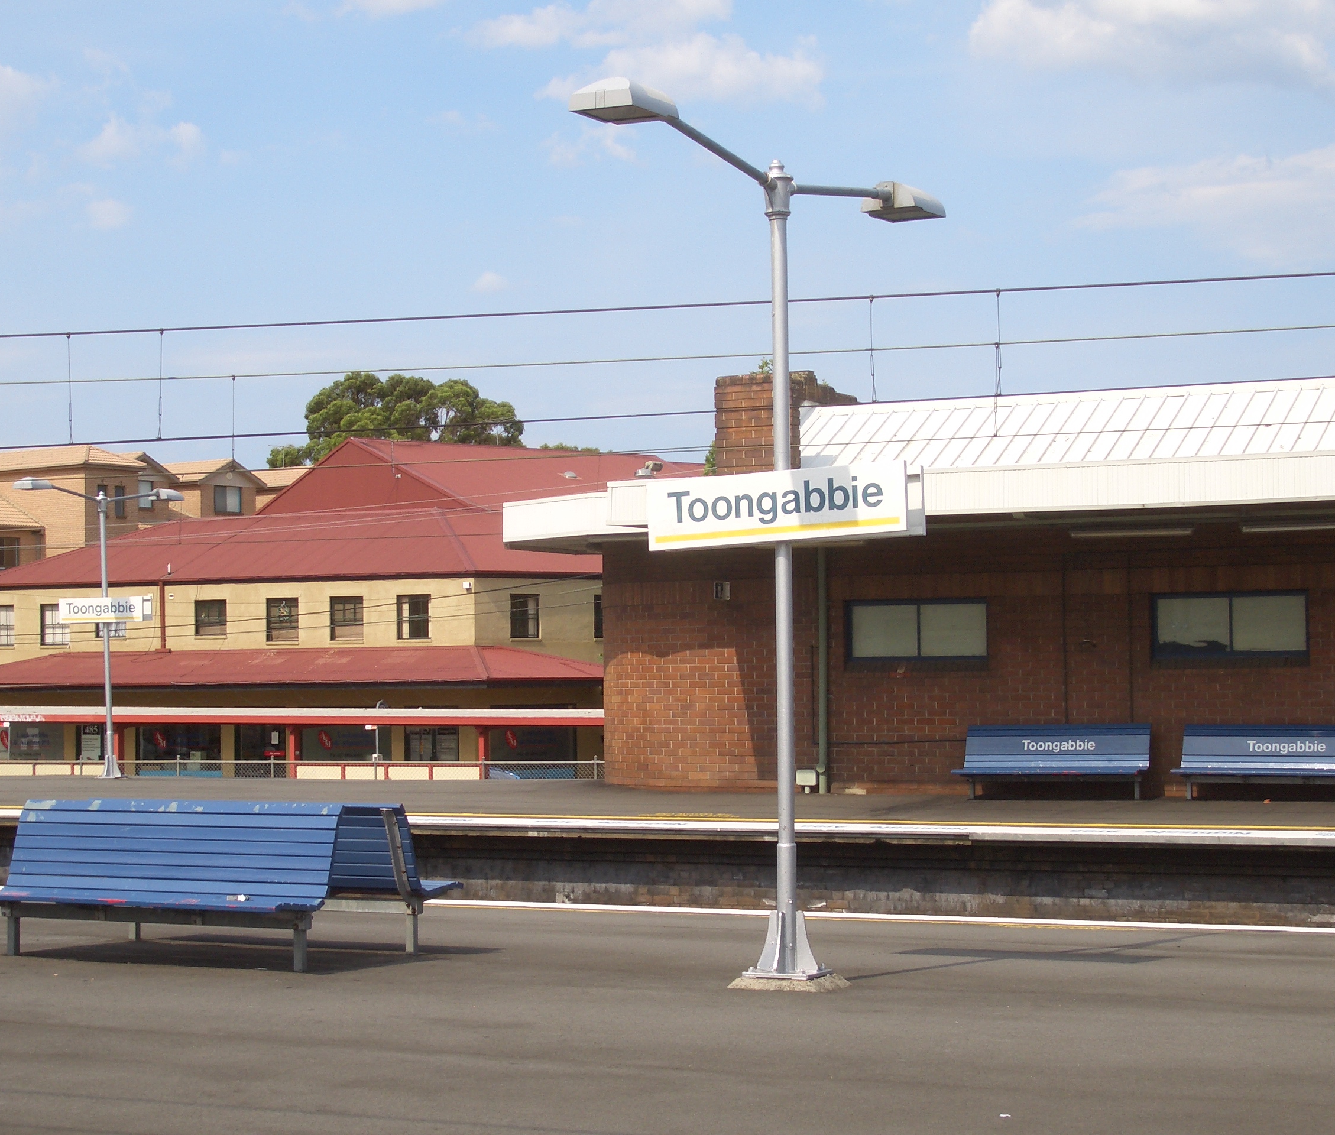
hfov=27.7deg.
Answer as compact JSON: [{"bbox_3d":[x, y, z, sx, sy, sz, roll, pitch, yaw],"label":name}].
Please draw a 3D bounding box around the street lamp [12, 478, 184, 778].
[{"bbox_3d":[-7.522,0.870,36.319,1.600,3.930,3.400,-2,-2,25],"label":"street lamp"}]

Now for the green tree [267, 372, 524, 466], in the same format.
[{"bbox_3d":[-15.062,-1.162,150.041,14.200,19.330,13.060,0,-2,-6],"label":"green tree"}]

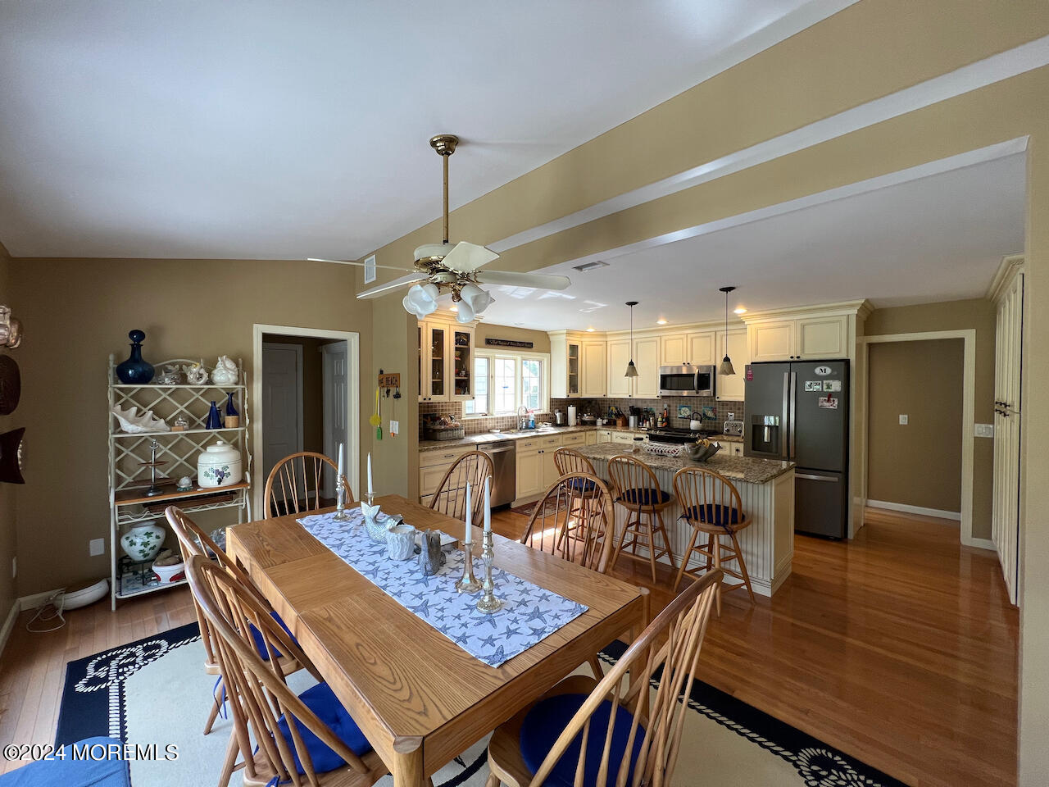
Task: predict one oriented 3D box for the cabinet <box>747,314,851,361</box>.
[{"bbox_3d":[3.200,-0.595,4.569,0.940,0.460,0.600,1,2,44],"label":"cabinet"}]

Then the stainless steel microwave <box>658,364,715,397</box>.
[{"bbox_3d":[2.371,-0.175,5.621,0.760,0.420,0.400,1,2,44],"label":"stainless steel microwave"}]

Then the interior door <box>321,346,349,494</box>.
[{"bbox_3d":[-2.267,0.448,4.922,0.860,2.070,0.100,1,2,44],"label":"interior door"}]

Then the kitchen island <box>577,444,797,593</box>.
[{"bbox_3d":[1.375,1.050,3.739,0.900,0.915,1.840,-1,2,-45],"label":"kitchen island"}]

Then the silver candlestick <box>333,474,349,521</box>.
[{"bbox_3d":[-1.101,0.622,2.362,0.093,0.268,0.093,-1,1,-43],"label":"silver candlestick"}]

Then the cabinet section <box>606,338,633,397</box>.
[{"bbox_3d":[1.639,-0.388,6.422,0.453,0.925,0.335,1,1,43],"label":"cabinet section"}]

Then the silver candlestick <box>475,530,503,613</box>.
[{"bbox_3d":[-0.127,0.638,1.422,0.093,0.268,0.093,0,1,0],"label":"silver candlestick"}]

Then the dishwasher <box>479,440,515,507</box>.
[{"bbox_3d":[-0.537,1.038,5.064,0.602,0.865,0.620,-1,1,-43],"label":"dishwasher"}]

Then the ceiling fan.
[{"bbox_3d":[-0.385,-0.815,1.950,1.220,0.910,1.220,1,2,44],"label":"ceiling fan"}]

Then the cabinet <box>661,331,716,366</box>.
[{"bbox_3d":[2.401,-0.619,5.639,0.760,0.440,0.330,1,2,44],"label":"cabinet"}]

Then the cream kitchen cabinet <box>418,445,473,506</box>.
[{"bbox_3d":[-1.038,1.043,4.598,0.764,0.870,0.620,-1,1,-43],"label":"cream kitchen cabinet"}]

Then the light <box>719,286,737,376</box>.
[{"bbox_3d":[1.813,-0.550,3.528,0.155,0.769,0.155,-1,1,-43],"label":"light"}]

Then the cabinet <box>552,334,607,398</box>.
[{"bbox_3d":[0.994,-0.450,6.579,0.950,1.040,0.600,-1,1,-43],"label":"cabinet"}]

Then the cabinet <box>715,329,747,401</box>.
[{"bbox_3d":[2.841,-0.364,5.222,0.460,0.940,0.330,1,2,44],"label":"cabinet"}]

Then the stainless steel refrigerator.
[{"bbox_3d":[3.114,0.581,4.483,0.770,1.805,0.900,-1,1,-43],"label":"stainless steel refrigerator"}]

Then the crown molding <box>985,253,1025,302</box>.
[{"bbox_3d":[3.847,-0.851,3.155,1.720,0.140,0.130,-1,2,-43],"label":"crown molding"}]

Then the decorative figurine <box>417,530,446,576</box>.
[{"bbox_3d":[-0.406,0.684,1.710,0.115,0.166,0.095,0,1,-6],"label":"decorative figurine"}]

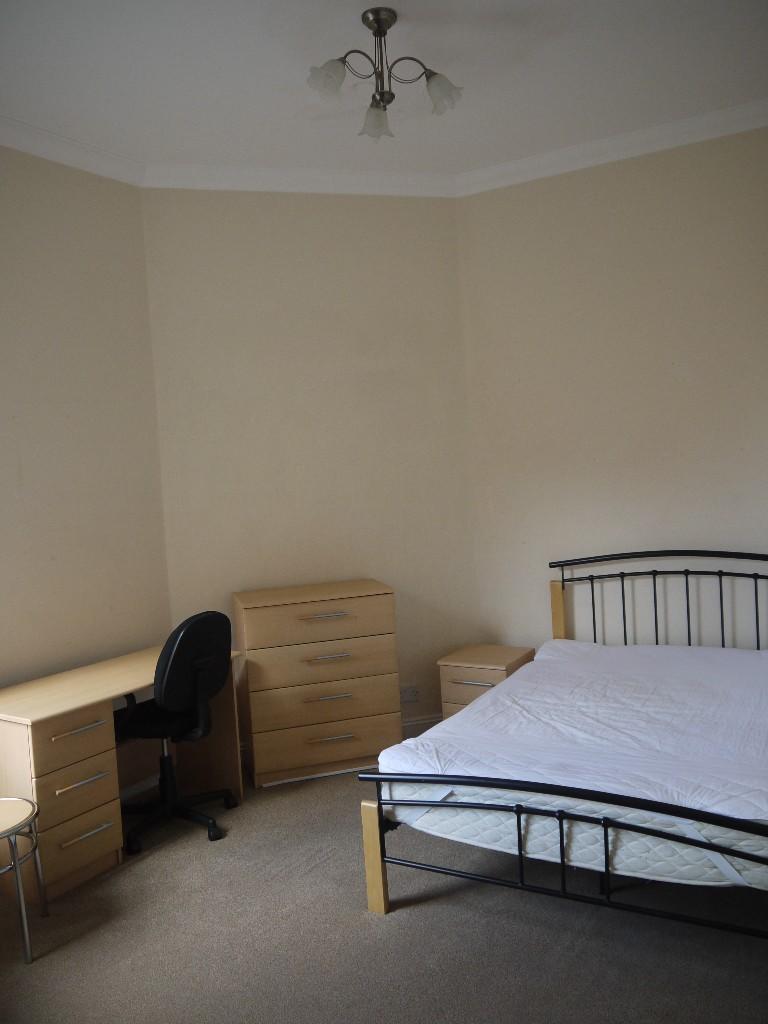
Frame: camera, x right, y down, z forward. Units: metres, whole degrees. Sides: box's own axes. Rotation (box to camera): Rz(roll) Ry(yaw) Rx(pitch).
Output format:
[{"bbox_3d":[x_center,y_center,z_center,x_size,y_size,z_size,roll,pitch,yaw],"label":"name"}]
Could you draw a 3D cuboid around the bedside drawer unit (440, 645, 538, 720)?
[{"bbox_3d":[0.601,1.056,4.740,0.409,0.472,0.450,-1,4,30],"label":"bedside drawer unit"}]

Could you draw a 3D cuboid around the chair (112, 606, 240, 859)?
[{"bbox_3d":[-0.972,0.942,3.762,0.588,0.986,0.572,-1,4,30],"label":"chair"}]

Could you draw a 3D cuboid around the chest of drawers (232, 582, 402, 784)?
[{"bbox_3d":[-0.357,0.891,4.475,0.791,0.939,0.406,-4,3,-17],"label":"chest of drawers"}]

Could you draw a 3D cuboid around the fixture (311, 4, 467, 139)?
[{"bbox_3d":[-0.001,-1.618,3.015,0.545,0.359,0.509,-3,3,0],"label":"fixture"}]

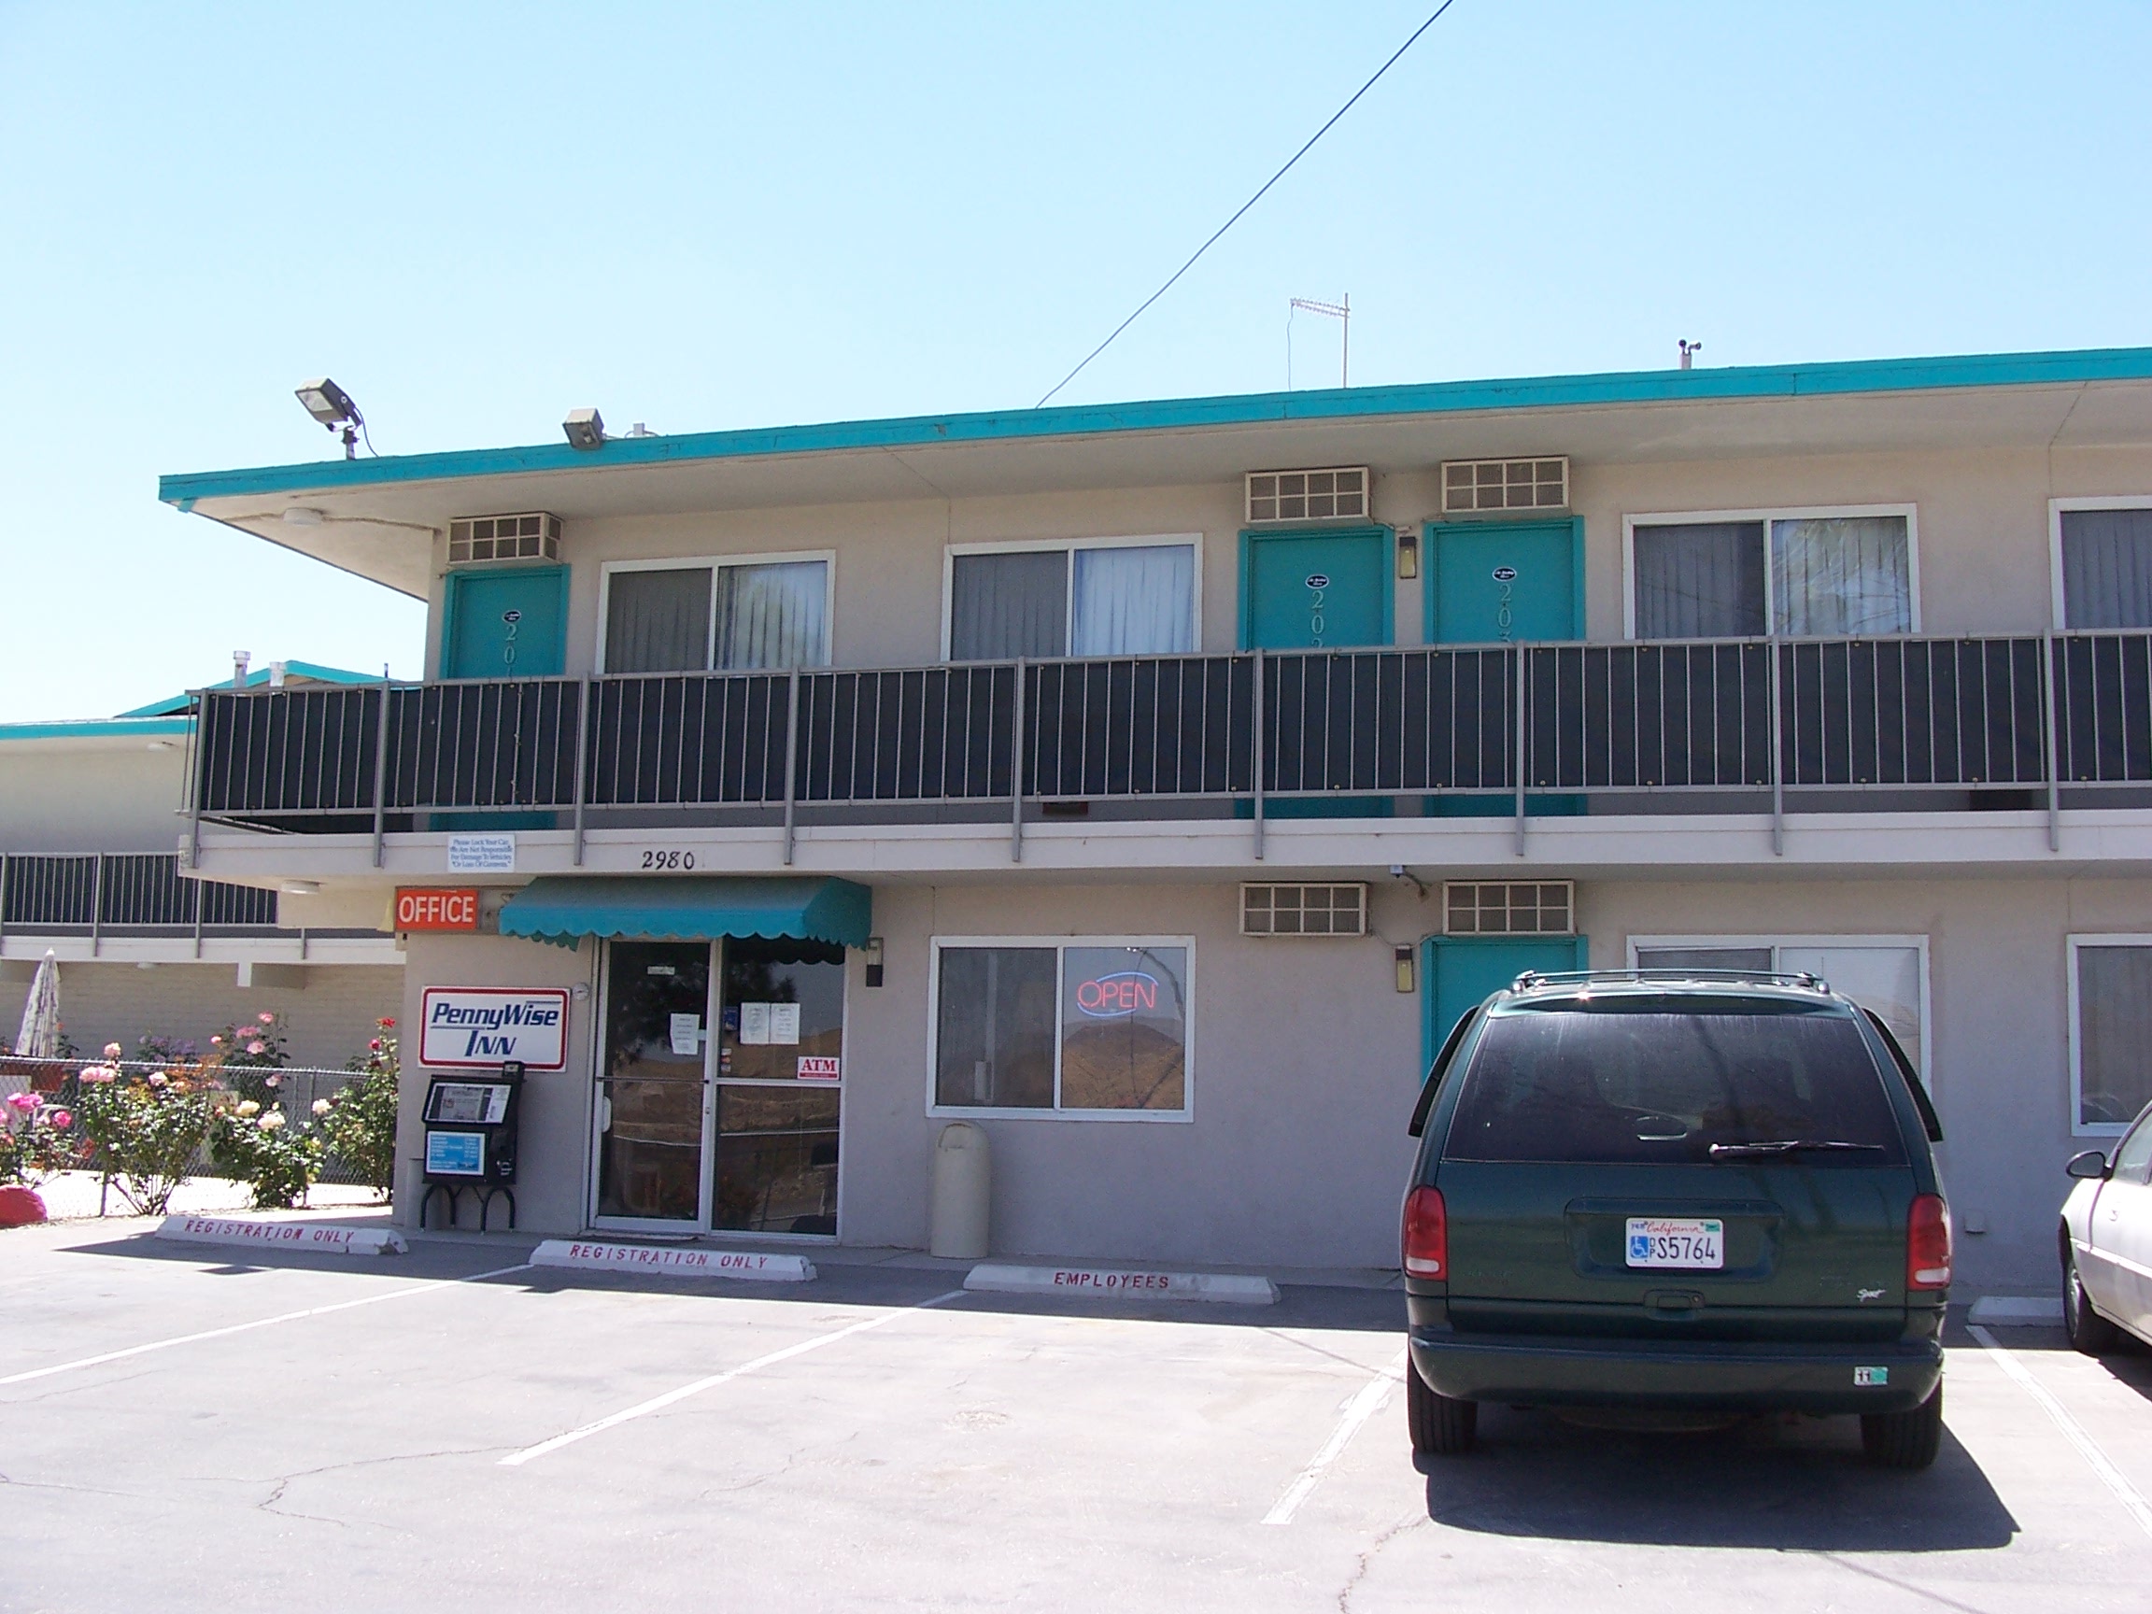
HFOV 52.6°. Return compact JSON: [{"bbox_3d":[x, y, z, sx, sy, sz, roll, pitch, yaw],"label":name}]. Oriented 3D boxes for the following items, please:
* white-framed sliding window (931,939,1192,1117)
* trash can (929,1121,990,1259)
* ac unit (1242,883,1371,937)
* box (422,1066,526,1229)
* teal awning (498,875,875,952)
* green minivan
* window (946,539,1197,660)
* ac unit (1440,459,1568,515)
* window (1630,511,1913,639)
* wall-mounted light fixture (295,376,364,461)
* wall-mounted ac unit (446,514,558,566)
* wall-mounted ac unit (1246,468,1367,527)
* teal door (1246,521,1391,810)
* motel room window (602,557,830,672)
[{"bbox_3d":[-0.102,1.517,14.921,1.882,1.253,0.100,-1,-8,14],"label":"white-framed sliding window"},{"bbox_3d":[-0.757,2.523,14.380,0.400,0.870,0.400,1,-7,0],"label":"trash can"},{"bbox_3d":[1.506,0.678,14.188,0.823,0.329,0.270,-1,-8,15],"label":"ac unit"},{"bbox_3d":[-4.305,2.426,15.539,0.535,1.190,0.450,-1,-8,14],"label":"box"},{"bbox_3d":[-2.693,0.727,15.058,2.233,0.461,1.160,-1,-8,14],"label":"teal awning"},{"bbox_3d":[2.552,1.641,9.372,1.950,1.770,4.950,-2,-6,15],"label":"green minivan"},{"bbox_3d":[-0.040,-1.234,14.998,1.841,1.222,0.090,-1,-8,15],"label":"window"},{"bbox_3d":[2.809,-2.062,14.201,0.804,0.335,0.270,-1,-8,15],"label":"ac unit"},{"bbox_3d":[4.404,-1.286,13.810,1.770,1.222,0.090,-1,-8,15],"label":"window"},{"bbox_3d":[-5.251,-2.741,15.324,0.360,0.500,0.340,7,-9,-37],"label":"wall-mounted light fixture"},{"bbox_3d":[-4.258,-1.974,16.295,0.793,0.341,0.270,-1,-8,14],"label":"wall-mounted ac unit"},{"bbox_3d":[1.598,-2.085,14.840,0.837,0.348,0.270,-1,-8,14],"label":"wall-mounted ac unit"},{"bbox_3d":[1.634,-0.877,14.819,1.073,2.078,0.100,-1,-8,14],"label":"teal door"},{"bbox_3d":[-2.642,-1.235,15.943,1.849,1.222,0.100,-1,-8,14],"label":"motel room window"}]

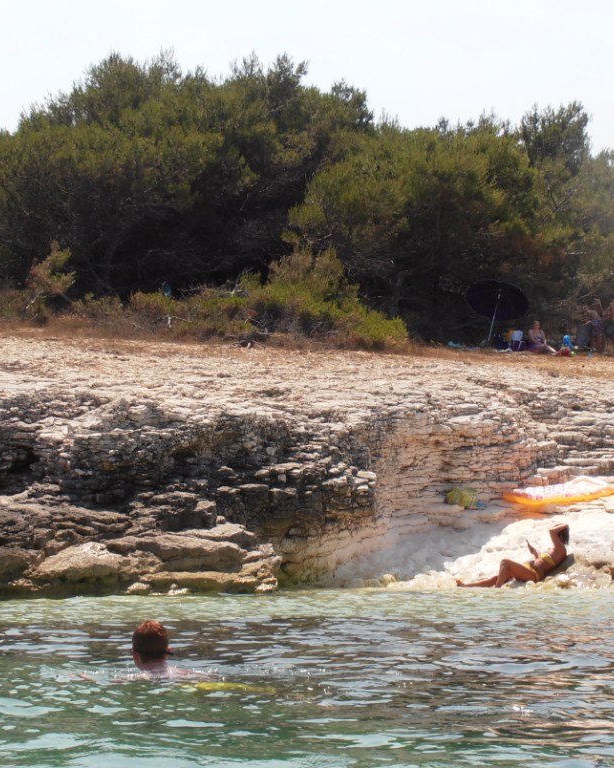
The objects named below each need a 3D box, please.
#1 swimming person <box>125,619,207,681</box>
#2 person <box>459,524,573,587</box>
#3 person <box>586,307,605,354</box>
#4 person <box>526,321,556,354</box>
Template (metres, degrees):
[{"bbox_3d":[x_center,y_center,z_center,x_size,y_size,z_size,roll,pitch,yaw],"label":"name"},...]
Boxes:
[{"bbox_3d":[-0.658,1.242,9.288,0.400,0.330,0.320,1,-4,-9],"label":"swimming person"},{"bbox_3d":[2.366,1.986,23.500,1.270,0.720,0.500,1,-4,-9],"label":"person"},{"bbox_3d":[8.451,-1.558,60.000,0.600,1.400,0.500,-2,-4,21],"label":"person"},{"bbox_3d":[6.750,-1.330,59.000,0.550,0.980,0.800,3,-5,-40],"label":"person"}]

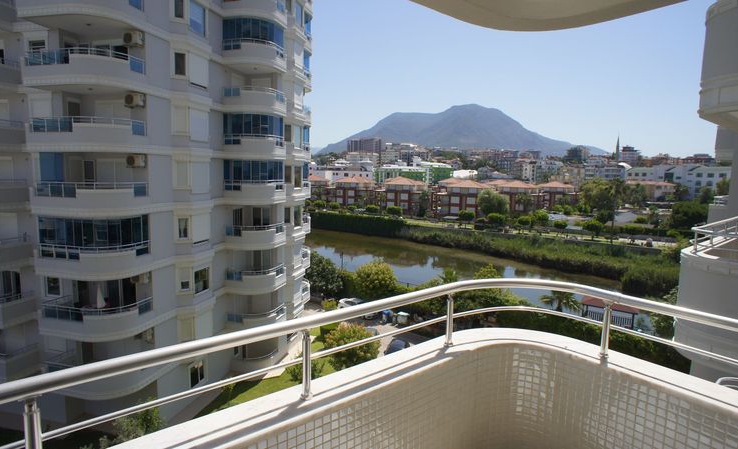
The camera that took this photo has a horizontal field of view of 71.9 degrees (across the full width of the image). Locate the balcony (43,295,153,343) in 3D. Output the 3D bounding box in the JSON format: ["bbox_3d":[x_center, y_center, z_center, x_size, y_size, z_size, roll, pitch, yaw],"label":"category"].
[{"bbox_3d":[-13.526,4.583,25.343,4.520,1.520,2.850,2,6,12],"label":"balcony"}]

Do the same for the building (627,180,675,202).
[{"bbox_3d":[130.248,-15.357,235.000,20.000,9.000,14.000,4,7,20],"label":"building"}]

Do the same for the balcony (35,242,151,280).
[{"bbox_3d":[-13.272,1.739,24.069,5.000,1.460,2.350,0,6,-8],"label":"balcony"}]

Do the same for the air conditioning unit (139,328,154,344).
[{"bbox_3d":[-11.867,5.839,26.811,0.820,0.600,0.320,3,7,13],"label":"air conditioning unit"}]

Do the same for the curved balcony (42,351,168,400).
[{"bbox_3d":[-13.563,7.516,25.645,4.520,1.520,2.950,2,6,12],"label":"curved balcony"}]

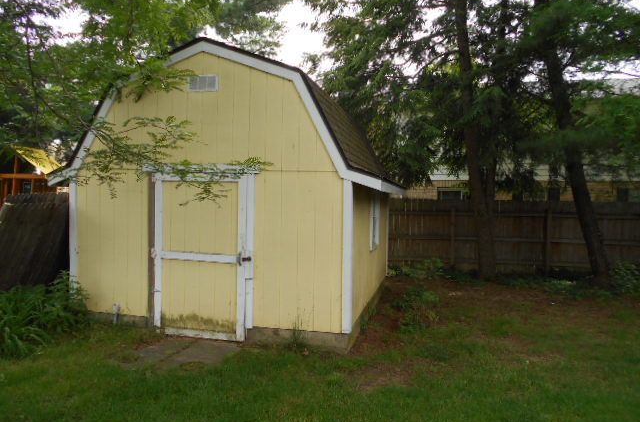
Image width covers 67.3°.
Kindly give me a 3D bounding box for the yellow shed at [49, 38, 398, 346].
[{"bbox_3d":[-0.927,-0.317,7.720,4.290,3.550,4.210,2,2,14],"label":"yellow shed"}]

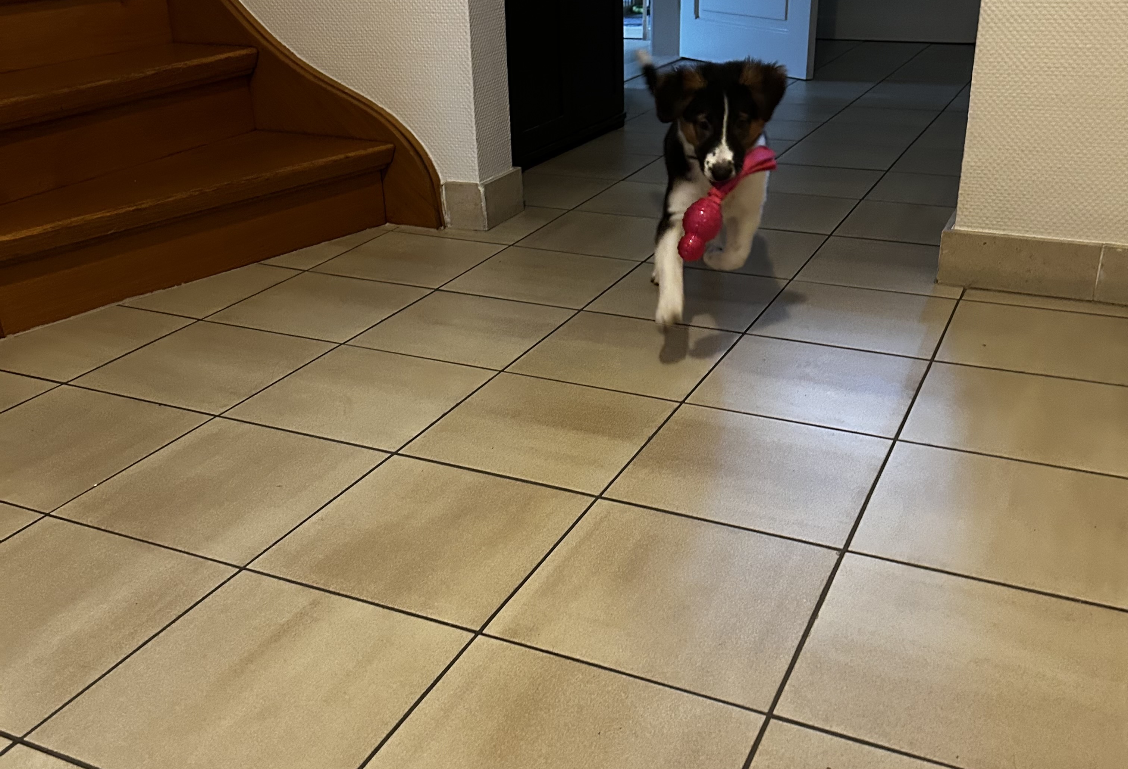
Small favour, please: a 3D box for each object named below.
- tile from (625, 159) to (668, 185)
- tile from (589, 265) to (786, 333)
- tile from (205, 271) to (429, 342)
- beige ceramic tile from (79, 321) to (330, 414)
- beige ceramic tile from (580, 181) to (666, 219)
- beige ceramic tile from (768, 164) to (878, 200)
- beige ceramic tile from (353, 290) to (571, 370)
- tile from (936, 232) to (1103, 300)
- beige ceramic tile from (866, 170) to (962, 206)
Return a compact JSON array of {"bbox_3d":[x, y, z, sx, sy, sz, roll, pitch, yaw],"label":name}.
[{"bbox_3d":[0.351,-0.545,2.938,0.297,0.012,0.297,10,26,24],"label":"tile"},{"bbox_3d":[0.232,-0.161,2.074,0.297,0.010,0.297,10,26,24],"label":"tile"},{"bbox_3d":[-0.442,-0.141,2.068,0.297,0.012,0.297,10,26,24],"label":"tile"},{"bbox_3d":[-0.573,-0.029,1.820,0.297,0.010,0.297,10,26,24],"label":"beige ceramic tile"},{"bbox_3d":[0.221,-0.433,2.690,0.297,0.012,0.297,10,26,24],"label":"beige ceramic tile"},{"bbox_3d":[0.624,-0.499,2.817,0.297,0.012,0.297,10,26,24],"label":"beige ceramic tile"},{"bbox_3d":[-0.169,-0.094,1.946,0.297,0.012,0.297,10,26,24],"label":"beige ceramic tile"},{"bbox_3d":[0.818,-0.215,2.034,0.265,0.100,0.011,10,26,24],"label":"tile"},{"bbox_3d":[0.901,-0.459,2.713,0.297,0.010,0.297,10,26,24],"label":"beige ceramic tile"}]

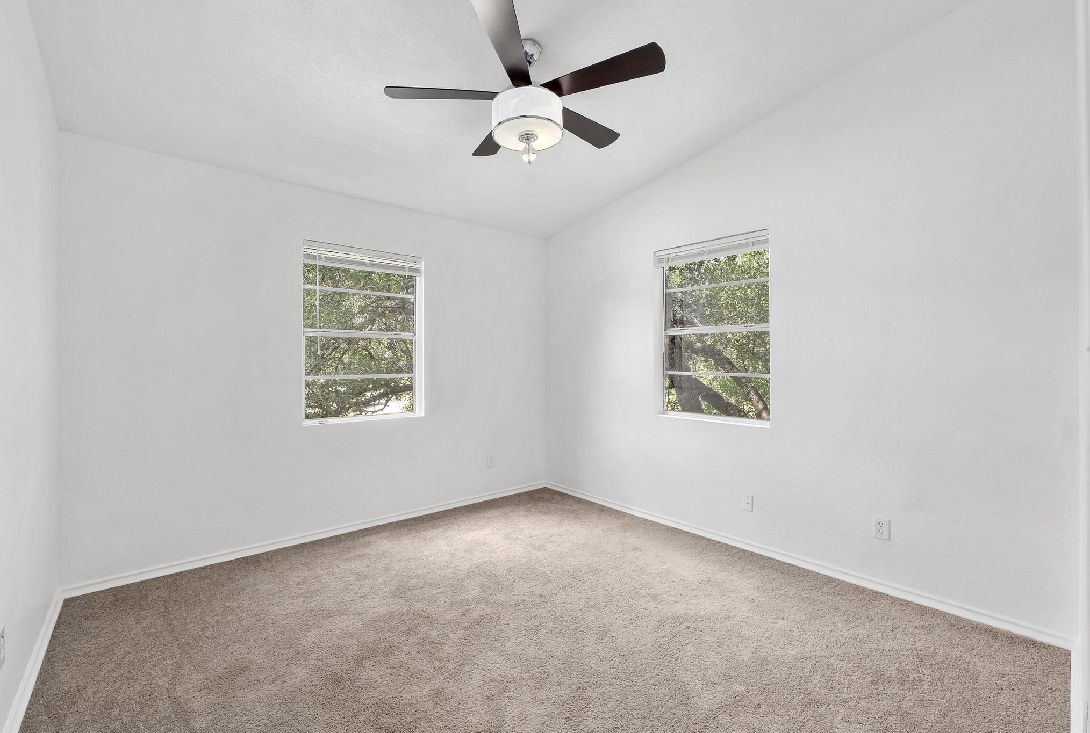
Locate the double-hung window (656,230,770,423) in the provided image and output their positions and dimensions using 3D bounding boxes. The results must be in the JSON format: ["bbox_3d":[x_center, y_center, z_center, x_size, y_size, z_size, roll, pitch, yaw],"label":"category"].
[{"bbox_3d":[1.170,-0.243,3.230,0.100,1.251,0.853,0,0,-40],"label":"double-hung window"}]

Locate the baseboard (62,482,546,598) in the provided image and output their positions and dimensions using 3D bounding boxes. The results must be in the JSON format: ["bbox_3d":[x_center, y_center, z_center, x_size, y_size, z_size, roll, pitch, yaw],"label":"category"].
[{"bbox_3d":[-1.254,1.173,3.462,3.315,0.063,0.016,0,0,-40],"label":"baseboard"}]

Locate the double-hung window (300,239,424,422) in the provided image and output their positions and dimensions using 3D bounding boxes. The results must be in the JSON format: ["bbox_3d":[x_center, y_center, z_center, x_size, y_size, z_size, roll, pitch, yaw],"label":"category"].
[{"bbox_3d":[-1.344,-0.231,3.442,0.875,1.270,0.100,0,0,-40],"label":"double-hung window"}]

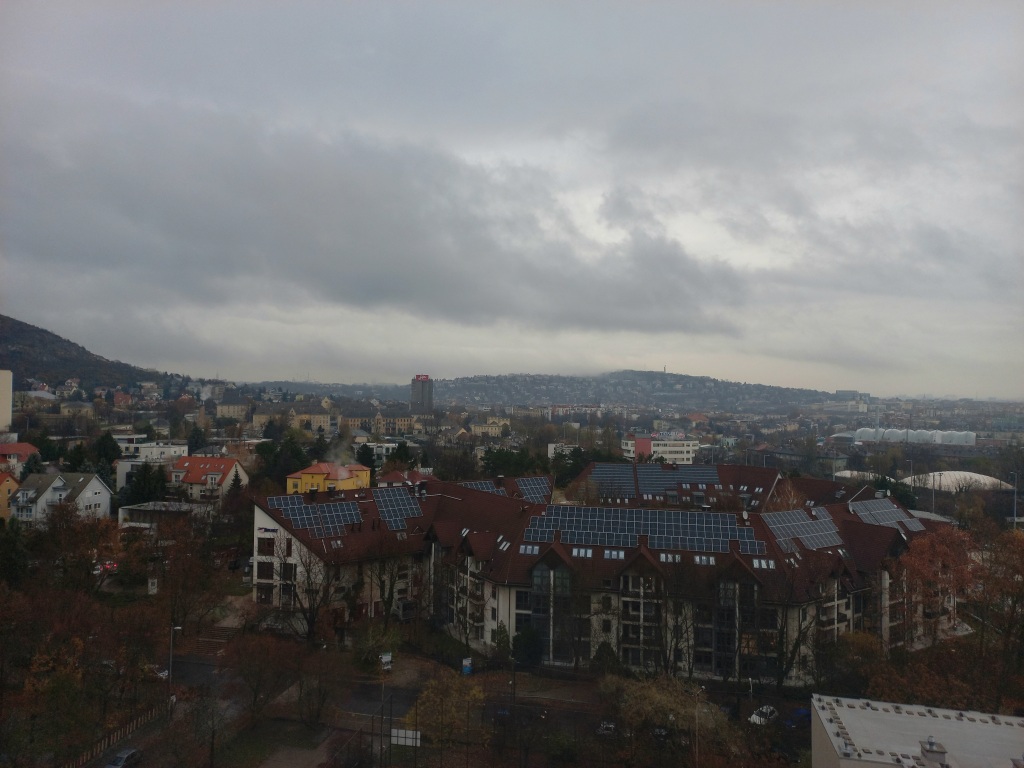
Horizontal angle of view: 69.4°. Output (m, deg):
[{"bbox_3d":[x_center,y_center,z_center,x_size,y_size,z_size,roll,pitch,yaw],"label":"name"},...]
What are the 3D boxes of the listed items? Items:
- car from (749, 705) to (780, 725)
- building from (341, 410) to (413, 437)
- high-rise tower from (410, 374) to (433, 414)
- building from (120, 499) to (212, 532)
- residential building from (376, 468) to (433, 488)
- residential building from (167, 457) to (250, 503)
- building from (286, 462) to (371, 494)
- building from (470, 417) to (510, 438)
[{"bbox_3d":[27.300,35.878,80.028,1.750,1.450,4.000,-1,-1,37],"label":"car"},{"bbox_3d":[-108.500,31.662,599.565,58.000,21.140,17.000,0,-1,3],"label":"building"},{"bbox_3d":[-104.000,18.920,857.806,23.000,59.000,20.000,0,-1,5],"label":"high-rise tower"},{"bbox_3d":[-57.000,23.527,121.634,12.300,6.500,7.600,0,-1,13],"label":"building"},{"bbox_3d":[-29.800,28.905,206.558,13.500,9.300,11.500,0,-1,10],"label":"residential building"},{"bbox_3d":[-81.300,26.326,198.599,17.000,12.200,12.500,0,-1,14],"label":"residential building"},{"bbox_3d":[-51.200,27.872,207.575,19.000,11.400,15.000,0,-1,12],"label":"building"},{"bbox_3d":[-17.500,34.651,594.516,31.000,16.000,18.000,0,-1,5],"label":"building"}]

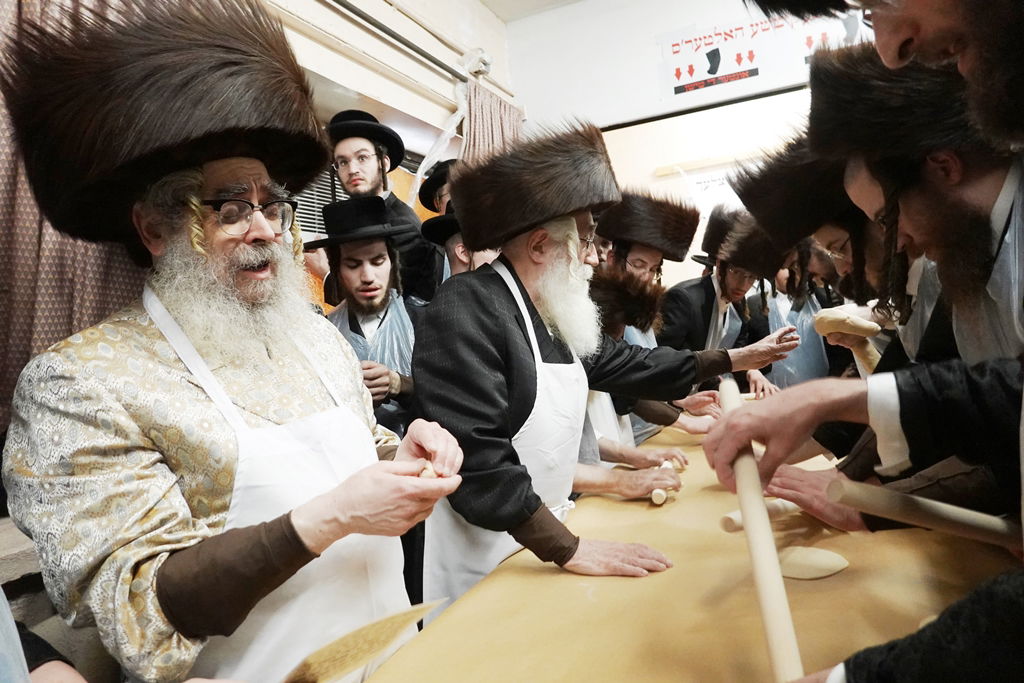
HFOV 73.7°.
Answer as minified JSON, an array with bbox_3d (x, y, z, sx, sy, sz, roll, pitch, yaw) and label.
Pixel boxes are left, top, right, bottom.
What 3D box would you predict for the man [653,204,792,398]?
[{"bbox_3d":[0.940,0.310,2.980,0.540,1.720,0.550,-5,2,-25],"label":"man"}]

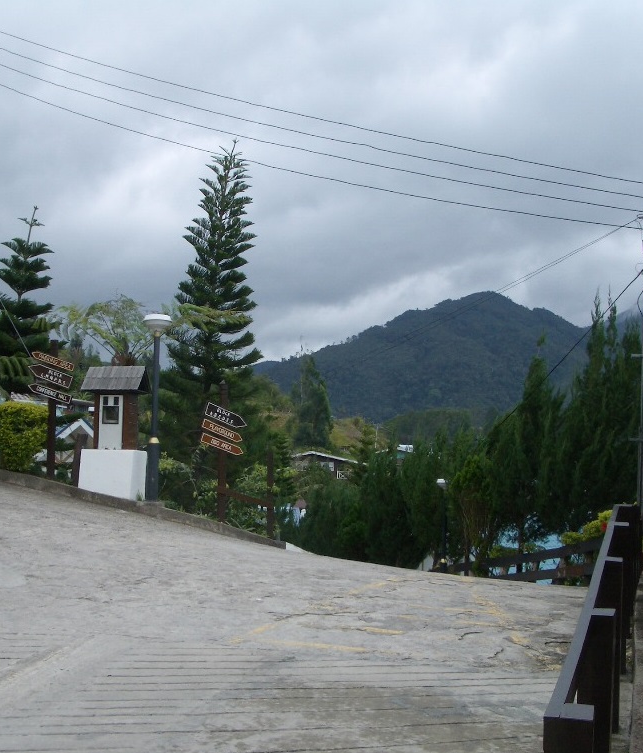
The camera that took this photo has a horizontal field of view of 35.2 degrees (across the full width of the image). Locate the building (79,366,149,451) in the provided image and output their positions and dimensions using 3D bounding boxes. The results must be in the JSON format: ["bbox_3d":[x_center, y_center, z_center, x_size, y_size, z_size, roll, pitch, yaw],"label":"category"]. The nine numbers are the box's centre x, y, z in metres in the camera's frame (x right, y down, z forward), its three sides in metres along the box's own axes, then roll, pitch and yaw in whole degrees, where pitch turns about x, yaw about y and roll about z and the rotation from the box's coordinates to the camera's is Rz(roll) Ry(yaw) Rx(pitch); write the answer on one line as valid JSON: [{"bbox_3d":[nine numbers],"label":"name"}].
[{"bbox_3d":[-3.228,0.507,15.800,0.920,1.300,0.680,1,-2,7],"label":"building"}]

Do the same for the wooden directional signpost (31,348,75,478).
[{"bbox_3d":[-4.187,0.538,15.800,0.700,2.100,0.130,1,-2,-3],"label":"wooden directional signpost"}]

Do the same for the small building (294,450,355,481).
[{"bbox_3d":[0.651,9.988,110.000,7.500,4.000,7.000,1,-2,-11],"label":"small building"}]

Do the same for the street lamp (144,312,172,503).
[{"bbox_3d":[-2.532,0.474,15.500,0.430,2.920,0.430,1,-2,0],"label":"street lamp"}]

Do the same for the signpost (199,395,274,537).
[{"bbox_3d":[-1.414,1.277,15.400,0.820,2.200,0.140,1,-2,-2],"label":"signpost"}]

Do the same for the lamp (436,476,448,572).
[{"bbox_3d":[2.938,3.861,24.300,0.420,2.900,0.420,1,-2,0],"label":"lamp"}]

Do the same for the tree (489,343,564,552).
[{"bbox_3d":[4.755,1.879,23.500,1.750,5.400,1.750,1,-2,0],"label":"tree"}]

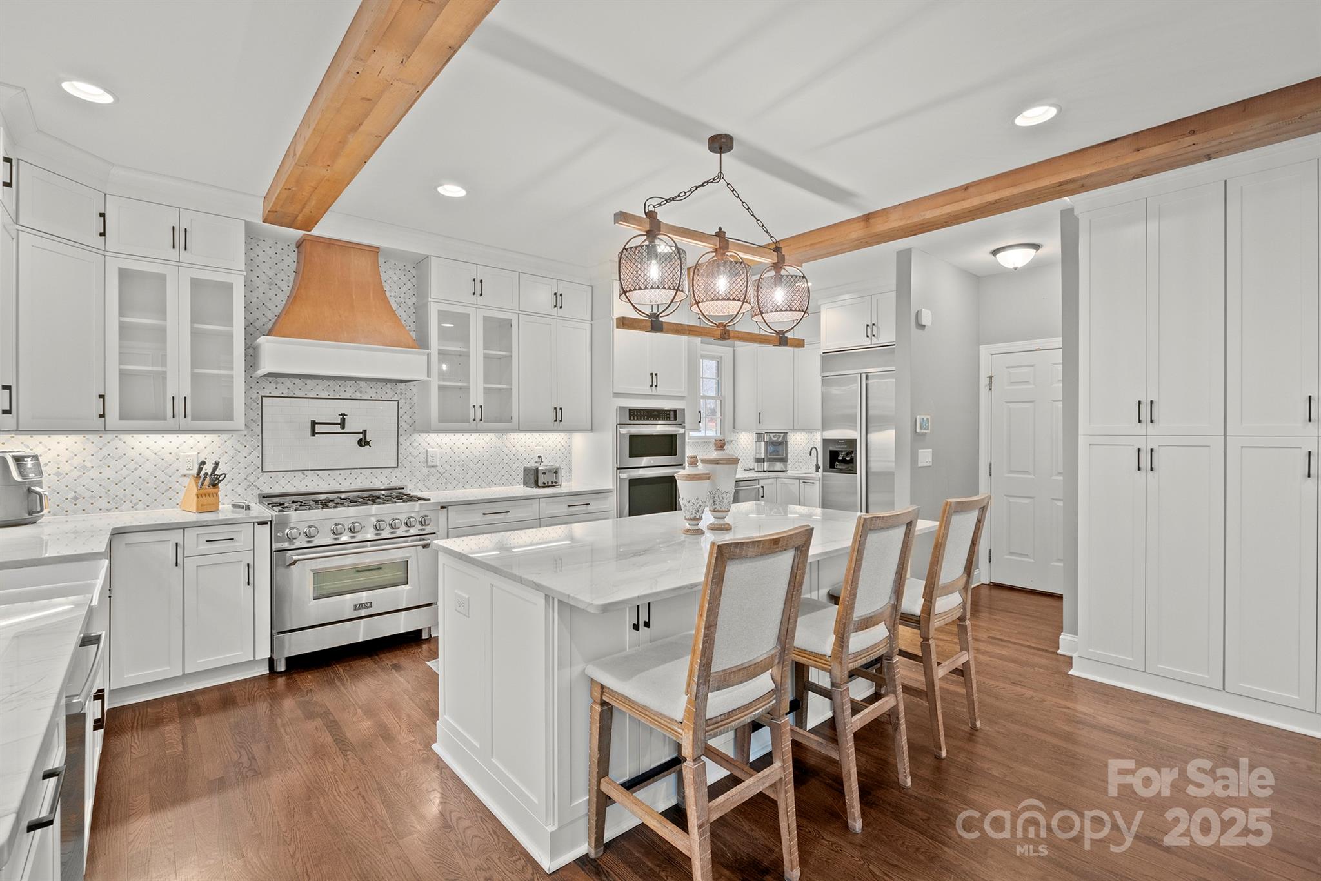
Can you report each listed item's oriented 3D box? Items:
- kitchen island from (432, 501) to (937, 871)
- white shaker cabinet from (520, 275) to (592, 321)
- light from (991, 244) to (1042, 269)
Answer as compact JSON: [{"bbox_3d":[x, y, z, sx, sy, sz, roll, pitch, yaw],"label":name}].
[{"bbox_3d":[0.240,0.865,2.753,2.180,0.888,1.270,0,0,-40],"label":"kitchen island"},{"bbox_3d":[-0.953,-1.174,4.957,0.693,0.308,0.330,-1,1,-41],"label":"white shaker cabinet"},{"bbox_3d":[2.708,-1.374,4.459,0.335,0.165,0.335,0,0,-40],"label":"light"}]

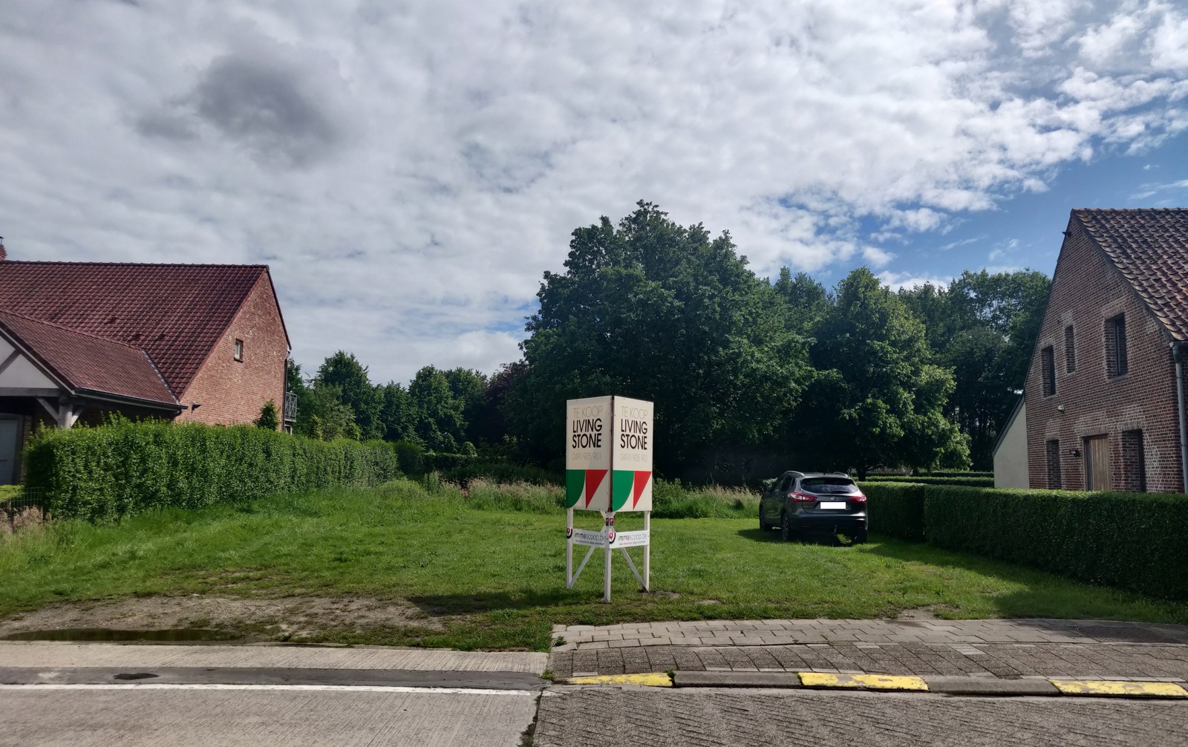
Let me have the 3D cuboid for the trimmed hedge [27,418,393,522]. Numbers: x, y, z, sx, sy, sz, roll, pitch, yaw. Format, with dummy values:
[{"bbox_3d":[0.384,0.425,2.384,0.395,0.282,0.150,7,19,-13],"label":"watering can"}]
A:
[{"bbox_3d":[-9.027,2.921,24.316,0.950,2.150,19.059,0,-7,4],"label":"trimmed hedge"}]

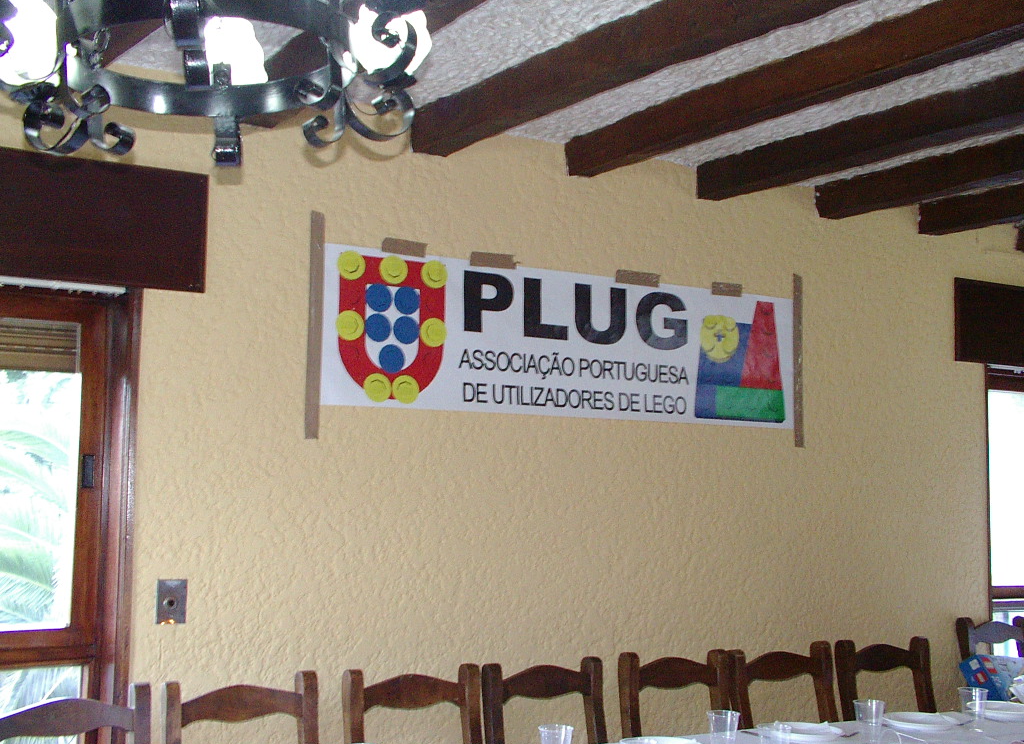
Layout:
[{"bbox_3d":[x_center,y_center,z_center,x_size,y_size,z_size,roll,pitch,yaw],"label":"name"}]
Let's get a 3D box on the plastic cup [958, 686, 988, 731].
[{"bbox_3d":[1.327,0.968,3.906,0.086,0.120,0.086,1,-5,0],"label":"plastic cup"}]

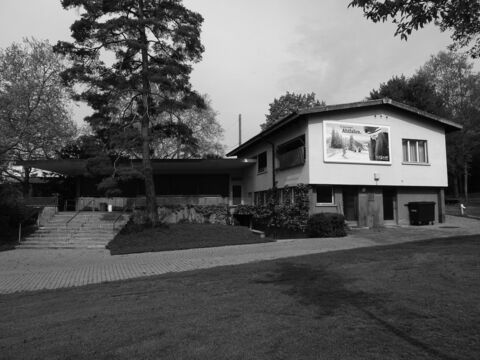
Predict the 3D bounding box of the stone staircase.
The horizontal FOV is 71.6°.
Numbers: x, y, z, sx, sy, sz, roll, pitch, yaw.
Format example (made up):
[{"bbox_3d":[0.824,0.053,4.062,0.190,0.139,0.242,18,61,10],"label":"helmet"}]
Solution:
[{"bbox_3d":[-9.250,2.794,18.845,4.900,1.800,3.100,0,-4,1],"label":"stone staircase"}]

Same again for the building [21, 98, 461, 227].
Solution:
[{"bbox_3d":[-1.700,-0.582,27.920,32.500,8.100,18.800,0,-4,-6],"label":"building"}]

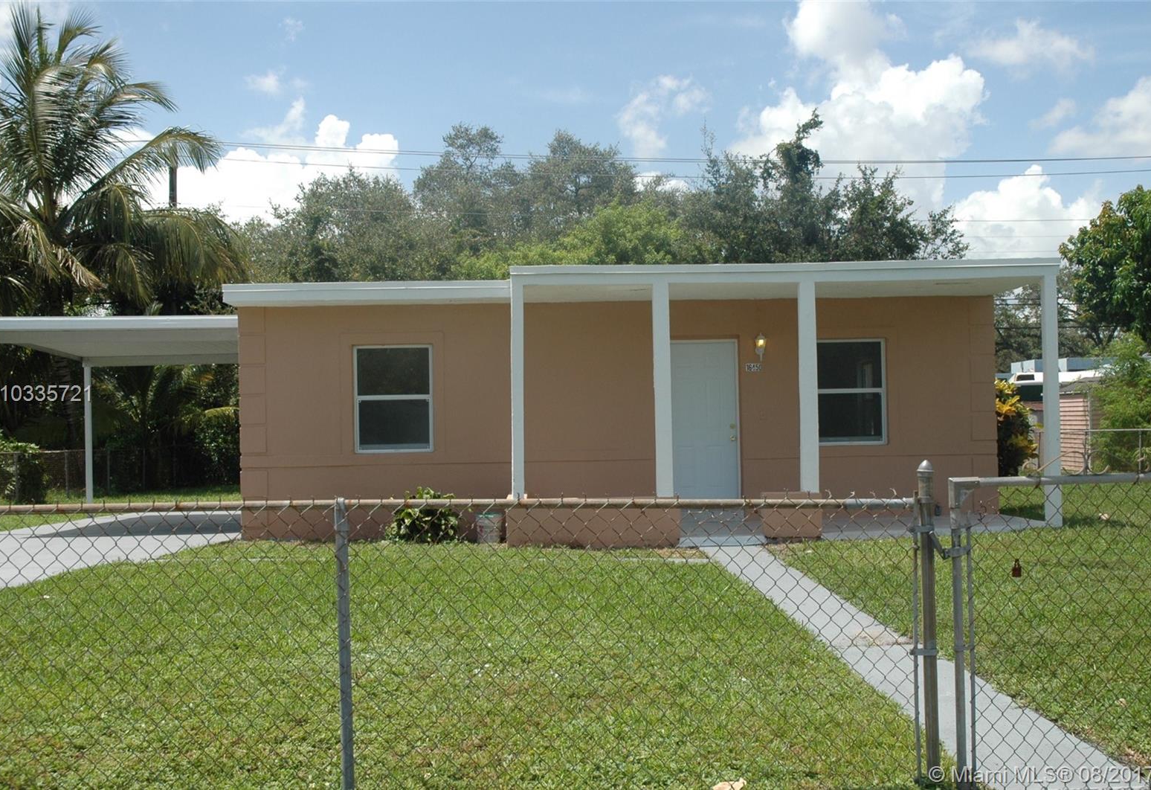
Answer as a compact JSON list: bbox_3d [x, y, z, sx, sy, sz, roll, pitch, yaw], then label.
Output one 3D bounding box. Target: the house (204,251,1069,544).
[{"bbox_3d":[0.532,0.205,18.206,9.272,2.997,8.200,-1,-1,-1],"label":"house"}]

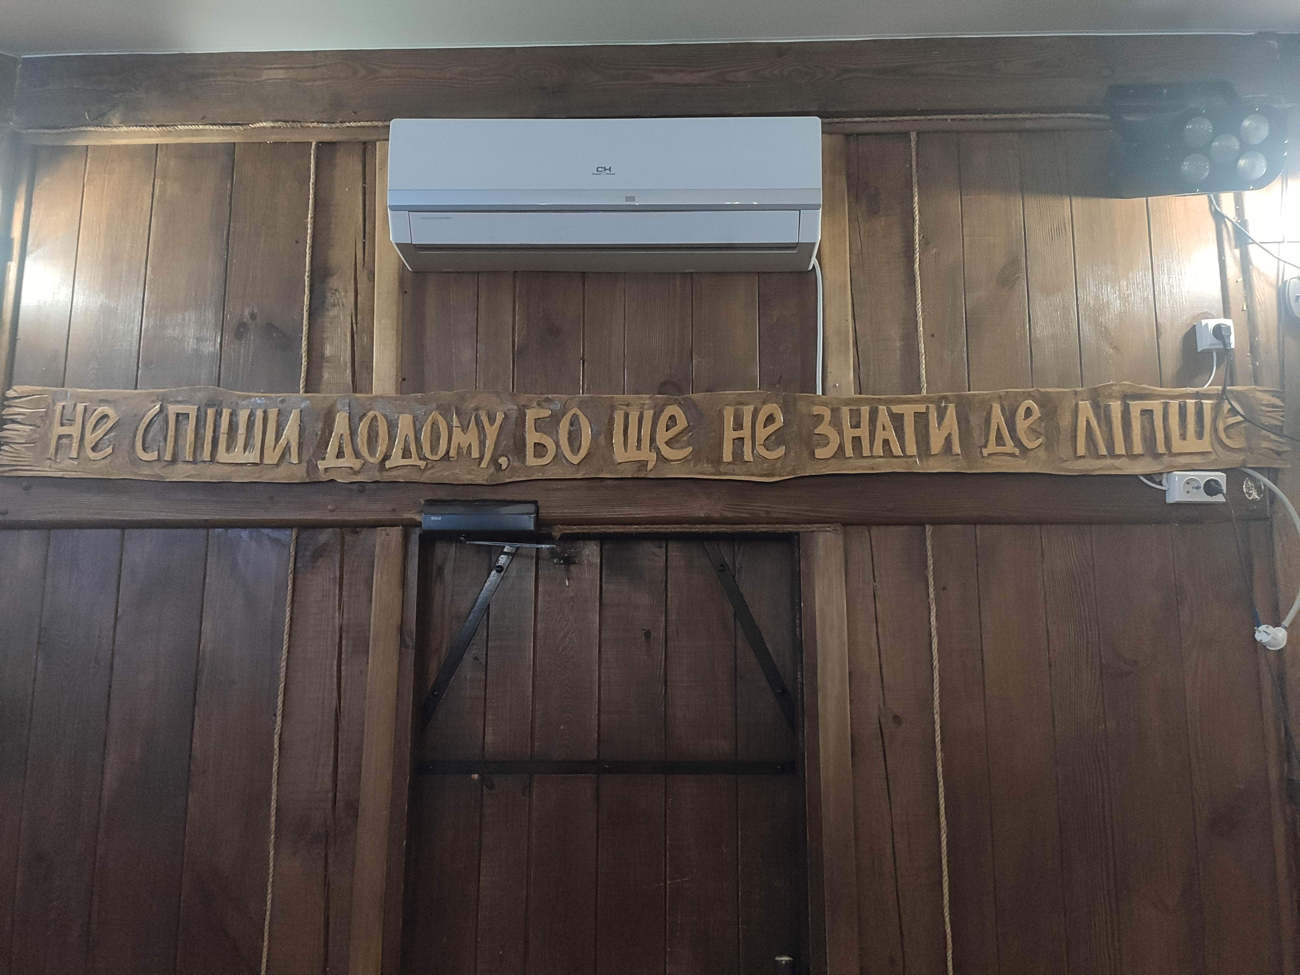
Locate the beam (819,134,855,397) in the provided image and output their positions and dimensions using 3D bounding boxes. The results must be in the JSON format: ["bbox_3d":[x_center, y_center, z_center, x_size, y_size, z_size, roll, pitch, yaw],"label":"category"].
[{"bbox_3d":[0.408,-0.480,2.154,0.066,0.622,0.050,0,-9,1],"label":"beam"}]

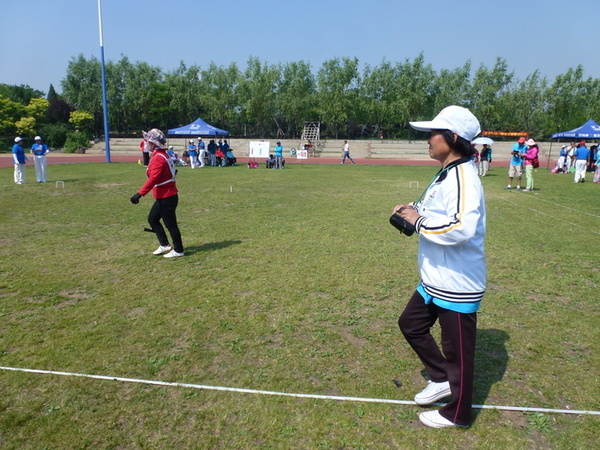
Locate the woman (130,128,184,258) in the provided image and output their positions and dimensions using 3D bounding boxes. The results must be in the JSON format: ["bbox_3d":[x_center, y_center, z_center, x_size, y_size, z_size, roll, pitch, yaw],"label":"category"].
[{"bbox_3d":[-1.842,-0.394,5.321,0.600,1.634,0.500,0,11,-5],"label":"woman"}]

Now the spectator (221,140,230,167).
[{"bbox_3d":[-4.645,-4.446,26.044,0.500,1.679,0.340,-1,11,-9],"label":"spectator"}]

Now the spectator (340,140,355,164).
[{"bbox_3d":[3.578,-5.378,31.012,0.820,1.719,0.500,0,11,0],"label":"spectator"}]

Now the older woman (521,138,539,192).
[{"bbox_3d":[7.557,-1.968,13.699,0.500,1.687,0.480,5,12,22],"label":"older woman"}]

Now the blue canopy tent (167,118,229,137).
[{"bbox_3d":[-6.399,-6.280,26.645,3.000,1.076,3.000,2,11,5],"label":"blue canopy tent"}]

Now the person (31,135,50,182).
[{"bbox_3d":[-9.481,-2.392,15.200,0.660,1.676,0.400,-4,12,-20],"label":"person"}]

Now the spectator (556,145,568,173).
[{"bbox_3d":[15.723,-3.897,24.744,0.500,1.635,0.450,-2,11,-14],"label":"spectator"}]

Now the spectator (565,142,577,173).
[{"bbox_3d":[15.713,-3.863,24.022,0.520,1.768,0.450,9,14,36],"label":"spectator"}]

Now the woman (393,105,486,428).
[{"bbox_3d":[0.691,0.254,2.076,0.510,1.641,0.490,2,11,10],"label":"woman"}]

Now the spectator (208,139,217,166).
[{"bbox_3d":[-5.591,-4.572,26.574,0.500,1.656,0.340,1,11,0],"label":"spectator"}]

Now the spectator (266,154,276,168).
[{"bbox_3d":[-1.734,-3.850,25.313,0.550,0.843,0.600,0,11,-3],"label":"spectator"}]

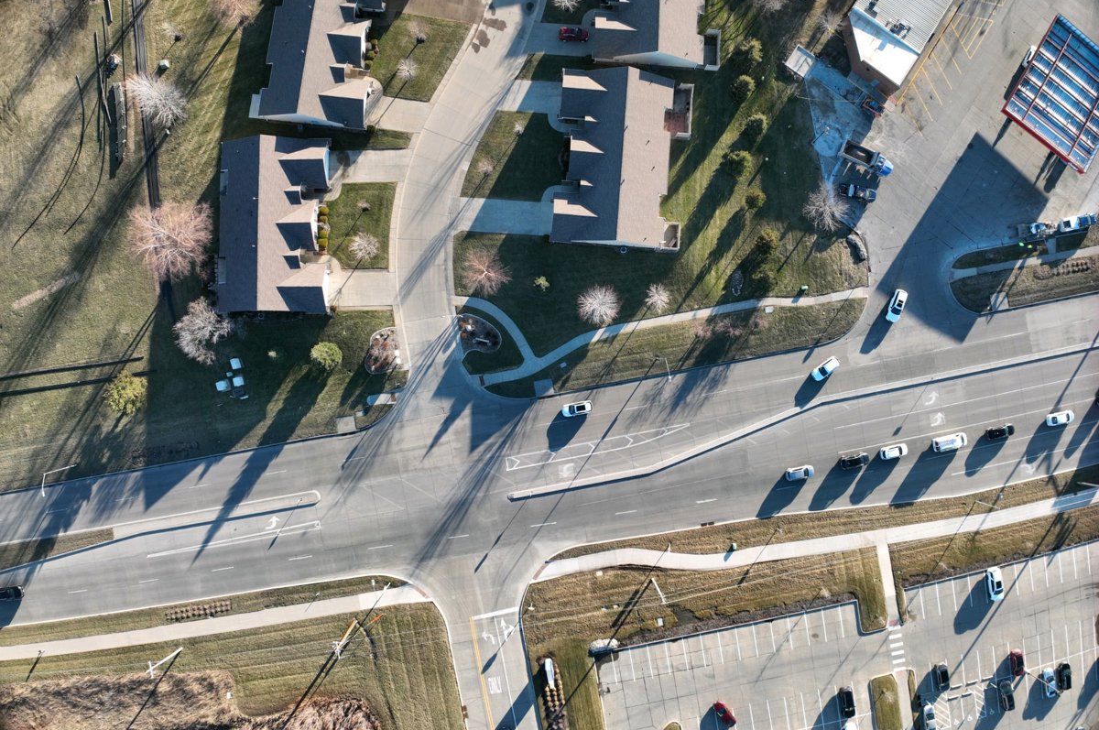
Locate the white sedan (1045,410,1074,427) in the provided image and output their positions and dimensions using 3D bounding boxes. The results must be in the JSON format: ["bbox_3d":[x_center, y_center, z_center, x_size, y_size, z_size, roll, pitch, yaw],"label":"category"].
[{"bbox_3d":[76.116,7.919,113.553,4.500,1.450,1.800,-12,90,0],"label":"white sedan"}]

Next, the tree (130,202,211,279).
[{"bbox_3d":[-55.857,-18.184,113.552,11.500,11.000,11.600,0,90,-1],"label":"tree"}]

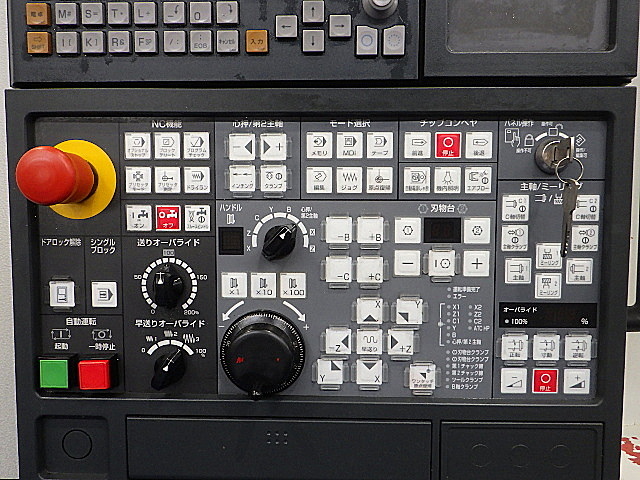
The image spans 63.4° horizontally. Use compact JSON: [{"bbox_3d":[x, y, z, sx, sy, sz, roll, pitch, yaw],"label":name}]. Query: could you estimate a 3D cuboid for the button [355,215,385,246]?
[{"bbox_3d":[0.038,-0.007,0.390,0.019,0.019,0.008,0,3,2],"label":"button"}]

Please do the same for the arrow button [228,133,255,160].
[{"bbox_3d":[-0.056,-0.068,0.380,0.019,0.019,0.006,0,4,1],"label":"arrow button"}]

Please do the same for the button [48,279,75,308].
[{"bbox_3d":[-0.192,0.040,0.389,0.019,0.019,0.006,0,4,1],"label":"button"}]

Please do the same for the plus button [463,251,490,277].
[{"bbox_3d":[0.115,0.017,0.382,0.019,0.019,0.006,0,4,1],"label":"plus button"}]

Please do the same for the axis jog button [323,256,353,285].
[{"bbox_3d":[0.015,0.022,0.392,0.019,0.019,0.008,0,3,2],"label":"axis jog button"}]

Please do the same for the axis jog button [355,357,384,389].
[{"bbox_3d":[0.037,0.098,0.389,0.019,0.019,0.006,0,4,1],"label":"axis jog button"}]

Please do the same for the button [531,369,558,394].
[{"bbox_3d":[0.170,0.106,0.393,0.019,0.019,0.008,0,3,2],"label":"button"}]

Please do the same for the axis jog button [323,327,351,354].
[{"bbox_3d":[0.014,0.076,0.389,0.019,0.019,0.006,0,3,2],"label":"axis jog button"}]

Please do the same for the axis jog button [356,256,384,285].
[{"bbox_3d":[0.037,0.022,0.385,0.019,0.019,0.006,0,3,2],"label":"axis jog button"}]

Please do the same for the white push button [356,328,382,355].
[{"bbox_3d":[0.037,0.076,0.388,0.019,0.019,0.006,0,3,2],"label":"white push button"}]

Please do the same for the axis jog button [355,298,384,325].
[{"bbox_3d":[0.037,0.053,0.386,0.019,0.019,0.006,0,4,1],"label":"axis jog button"}]

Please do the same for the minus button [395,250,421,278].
[{"bbox_3d":[0.065,0.017,0.384,0.018,0.019,0.006,0,3,2],"label":"minus button"}]

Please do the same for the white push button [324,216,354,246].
[{"bbox_3d":[0.014,-0.007,0.384,0.019,0.019,0.006,0,3,2],"label":"white push button"}]

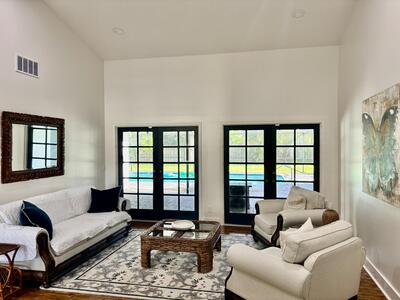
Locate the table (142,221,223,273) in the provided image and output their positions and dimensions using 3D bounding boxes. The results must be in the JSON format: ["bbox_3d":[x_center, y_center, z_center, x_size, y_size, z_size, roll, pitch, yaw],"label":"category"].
[{"bbox_3d":[-0.219,1.381,4.417,0.980,0.425,0.950,0,1,11],"label":"table"}]

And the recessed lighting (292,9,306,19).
[{"bbox_3d":[1.633,-2.251,4.945,0.200,0.035,0.200,0,-12,11],"label":"recessed lighting"}]

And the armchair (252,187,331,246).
[{"bbox_3d":[1.592,1.152,5.362,0.980,0.860,1.000,0,1,-16],"label":"armchair"}]

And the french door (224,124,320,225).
[{"bbox_3d":[1.444,0.523,6.121,1.891,2.056,0.080,0,1,11],"label":"french door"}]

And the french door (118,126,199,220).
[{"bbox_3d":[-0.918,0.521,6.597,1.856,2.050,0.080,0,1,11],"label":"french door"}]

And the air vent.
[{"bbox_3d":[-2.602,-1.262,4.557,0.030,0.250,0.450,0,1,11],"label":"air vent"}]

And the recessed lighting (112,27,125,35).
[{"bbox_3d":[-1.523,-2.233,5.638,0.200,0.035,0.200,2,-12,0],"label":"recessed lighting"}]

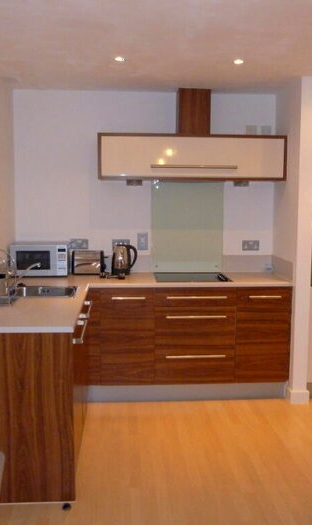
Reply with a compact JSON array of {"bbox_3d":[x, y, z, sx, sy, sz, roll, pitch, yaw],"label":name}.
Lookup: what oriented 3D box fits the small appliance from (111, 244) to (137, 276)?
[{"bbox_3d":[-0.252,-0.017,4.087,0.205,0.255,0.145,0,6,-4],"label":"small appliance"}]

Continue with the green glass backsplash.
[{"bbox_3d":[0.267,-0.287,4.229,0.606,0.765,0.012,0,6,-4],"label":"green glass backsplash"}]

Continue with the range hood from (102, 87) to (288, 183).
[{"bbox_3d":[0.278,-1.000,3.988,1.446,0.718,0.340,0,6,-4],"label":"range hood"}]

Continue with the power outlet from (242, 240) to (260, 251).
[{"bbox_3d":[0.809,-0.141,4.287,0.147,0.087,0.012,0,6,-4],"label":"power outlet"}]

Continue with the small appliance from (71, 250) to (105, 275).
[{"bbox_3d":[-0.541,0.005,4.077,0.253,0.213,0.165,0,6,-4],"label":"small appliance"}]

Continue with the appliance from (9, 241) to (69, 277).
[{"bbox_3d":[-0.896,-0.014,3.991,0.428,0.266,0.315,0,6,-4],"label":"appliance"}]

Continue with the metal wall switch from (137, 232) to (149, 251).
[{"bbox_3d":[-0.106,-0.174,4.212,0.089,0.145,0.012,0,6,-4],"label":"metal wall switch"}]

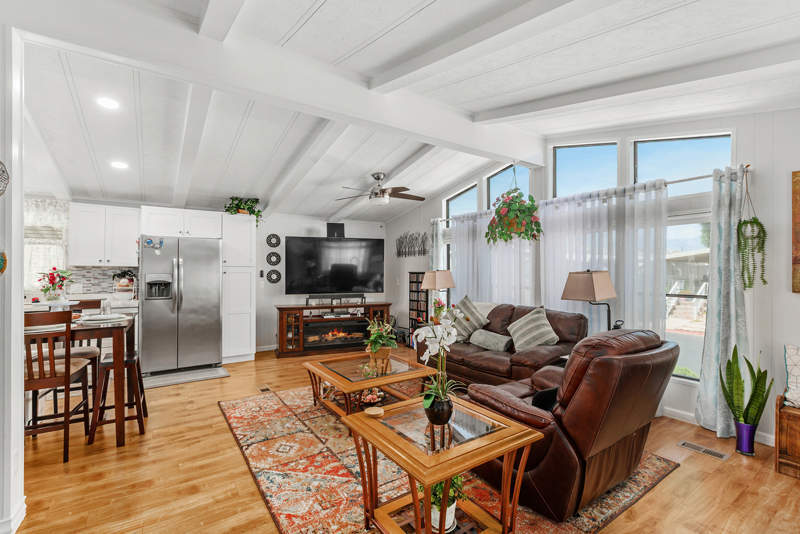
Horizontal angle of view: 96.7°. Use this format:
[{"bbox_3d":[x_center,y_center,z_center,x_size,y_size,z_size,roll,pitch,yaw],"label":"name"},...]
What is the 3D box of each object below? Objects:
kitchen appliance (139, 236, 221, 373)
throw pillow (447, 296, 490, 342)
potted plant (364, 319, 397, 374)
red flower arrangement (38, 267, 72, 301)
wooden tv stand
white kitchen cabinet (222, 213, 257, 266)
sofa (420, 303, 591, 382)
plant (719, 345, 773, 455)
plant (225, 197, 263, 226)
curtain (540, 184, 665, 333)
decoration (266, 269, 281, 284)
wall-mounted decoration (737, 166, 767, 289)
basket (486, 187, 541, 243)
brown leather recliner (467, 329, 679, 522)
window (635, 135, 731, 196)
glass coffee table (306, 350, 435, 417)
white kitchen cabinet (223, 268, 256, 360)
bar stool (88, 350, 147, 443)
[{"bbox_3d":[-3.037,0.491,4.947,0.915,1.770,0.710,0,0,-34],"label":"kitchen appliance"},{"bbox_3d":[0.832,0.644,4.450,0.430,0.420,0.150,49,8,23],"label":"throw pillow"},{"bbox_3d":[-0.205,0.775,3.760,0.315,0.450,0.290,0,0,-34],"label":"potted plant"},{"bbox_3d":[-2.700,0.132,2.790,0.210,0.270,0.200,0,0,-44],"label":"red flower arrangement"},{"bbox_3d":[-1.064,1.003,5.886,1.820,0.760,0.420,0,-1,-15],"label":"wooden tv stand"},{"bbox_3d":[-2.460,-0.378,5.346,0.457,0.755,0.600,0,0,-34],"label":"white kitchen cabinet"},{"bbox_3d":[1.103,0.915,4.209,0.920,0.900,1.880,0,-1,-34],"label":"sofa"},{"bbox_3d":[2.589,0.985,2.665,0.330,0.810,0.360,0,0,-34],"label":"plant"},{"bbox_3d":[-2.340,-0.820,5.321,0.500,0.420,0.340,0,-1,-34],"label":"plant"},{"bbox_3d":[2.050,0.300,3.765,0.120,2.160,1.300,0,0,-34],"label":"curtain"},{"bbox_3d":[-2.110,0.166,5.960,0.237,0.235,0.030,0,0,-34],"label":"decoration"},{"bbox_3d":[2.700,-0.299,2.733,0.140,0.940,0.170,0,0,-34],"label":"wall-mounted decoration"},{"bbox_3d":[1.334,-0.593,4.180,0.560,0.640,0.610,0,0,0],"label":"basket"},{"bbox_3d":[1.067,0.858,2.251,0.970,0.980,0.970,0,-1,-34],"label":"brown leather recliner"},{"bbox_3d":[2.526,-0.936,3.229,0.080,0.600,0.730,0,-1,-34],"label":"window"},{"bbox_3d":[-0.280,1.147,3.348,0.935,0.415,0.920,0,0,-34],"label":"glass coffee table"},{"bbox_3d":[-2.493,0.694,5.390,0.447,1.370,0.590,0,0,-34],"label":"white kitchen cabinet"},{"bbox_3d":[-2.375,1.056,3.023,0.380,0.620,0.470,0,0,-34],"label":"bar stool"}]

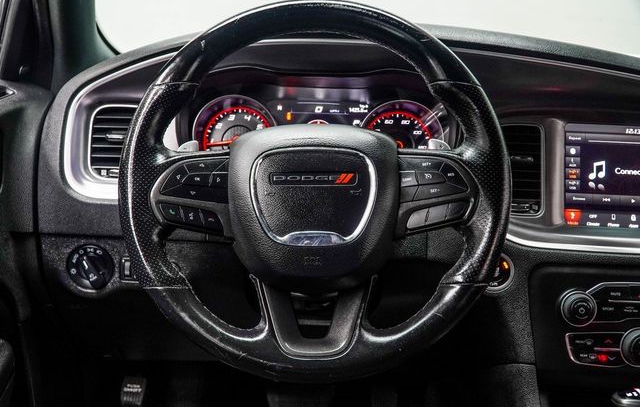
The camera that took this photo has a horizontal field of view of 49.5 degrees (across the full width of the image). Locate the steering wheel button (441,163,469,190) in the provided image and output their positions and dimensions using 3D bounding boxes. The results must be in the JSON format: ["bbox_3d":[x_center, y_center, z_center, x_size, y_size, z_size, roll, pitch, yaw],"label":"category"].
[{"bbox_3d":[0.135,-0.027,0.695,0.030,0.029,0.008,1,-7,0],"label":"steering wheel button"}]

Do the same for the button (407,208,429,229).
[{"bbox_3d":[0.096,0.015,0.683,0.022,0.020,0.010,0,-11,0],"label":"button"}]

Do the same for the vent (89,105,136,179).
[{"bbox_3d":[-0.249,-0.077,0.865,0.080,0.094,0.030,1,2,-3],"label":"vent"}]

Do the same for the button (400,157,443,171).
[{"bbox_3d":[0.102,-0.040,0.693,0.042,0.015,0.010,0,-11,0],"label":"button"}]

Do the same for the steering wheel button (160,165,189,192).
[{"bbox_3d":[-0.145,-0.025,0.690,0.028,0.028,0.010,0,-11,0],"label":"steering wheel button"}]

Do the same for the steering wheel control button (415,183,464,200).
[{"bbox_3d":[0.121,-0.011,0.695,0.053,0.019,0.008,1,-7,0],"label":"steering wheel control button"}]

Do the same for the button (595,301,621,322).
[{"bbox_3d":[0.352,0.132,0.848,0.032,0.027,0.008,1,-4,4],"label":"button"}]

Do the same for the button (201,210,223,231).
[{"bbox_3d":[-0.106,0.017,0.682,0.023,0.021,0.010,0,-11,0],"label":"button"}]

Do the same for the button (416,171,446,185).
[{"bbox_3d":[0.111,-0.026,0.691,0.030,0.014,0.010,0,-11,0],"label":"button"}]

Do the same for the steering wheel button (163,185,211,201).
[{"bbox_3d":[-0.131,-0.010,0.688,0.050,0.017,0.010,0,-11,0],"label":"steering wheel button"}]

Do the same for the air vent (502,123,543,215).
[{"bbox_3d":[0.247,-0.041,0.855,0.057,0.113,0.030,1,2,0],"label":"air vent"}]

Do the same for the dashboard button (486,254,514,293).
[{"bbox_3d":[0.209,0.084,0.830,0.049,0.049,0.015,1,-4,2],"label":"dashboard button"}]

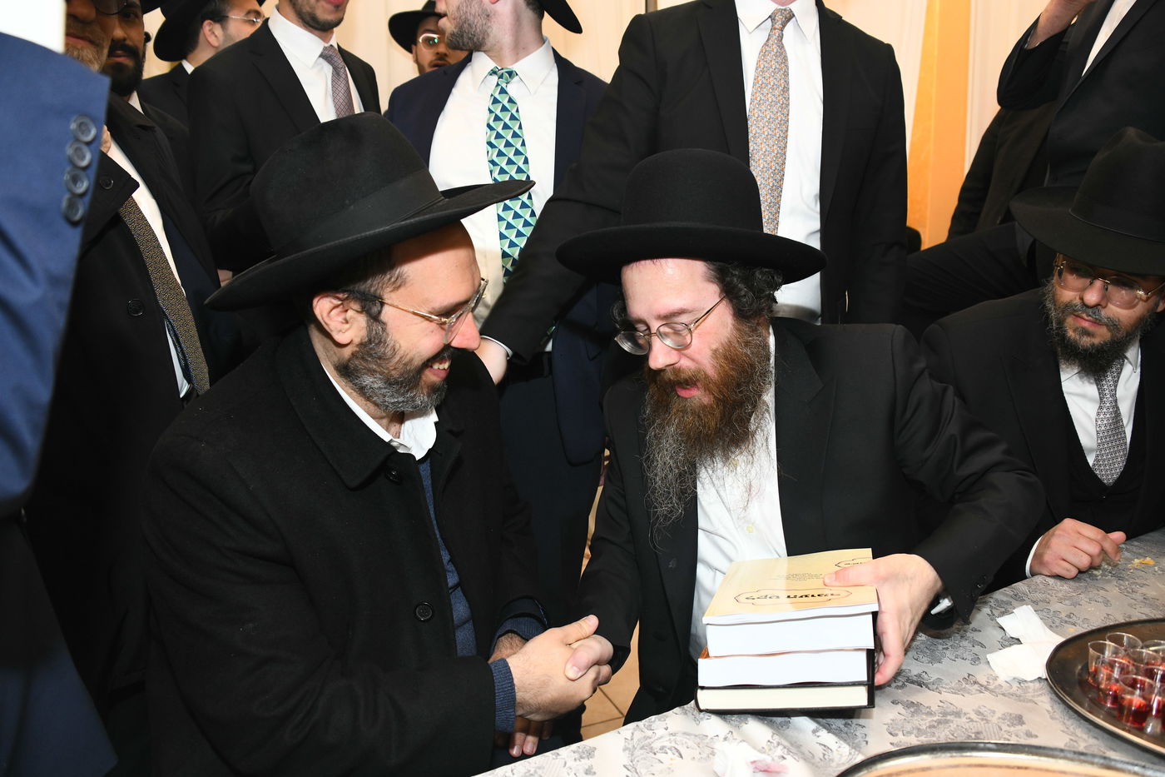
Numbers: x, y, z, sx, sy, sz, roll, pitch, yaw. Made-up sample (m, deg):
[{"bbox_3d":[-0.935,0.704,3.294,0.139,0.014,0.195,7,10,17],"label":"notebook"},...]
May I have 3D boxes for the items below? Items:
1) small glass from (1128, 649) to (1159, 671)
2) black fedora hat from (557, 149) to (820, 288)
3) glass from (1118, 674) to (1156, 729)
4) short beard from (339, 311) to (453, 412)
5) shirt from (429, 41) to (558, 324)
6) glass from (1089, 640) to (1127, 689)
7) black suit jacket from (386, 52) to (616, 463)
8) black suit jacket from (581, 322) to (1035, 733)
[{"bbox_3d":[0.579,0.295,0.936,0.037,0.039,0.037,0,13,0],"label":"small glass"},{"bbox_3d":[0.151,-0.243,1.240,0.370,0.150,0.385,2,-1,0],"label":"black fedora hat"},{"bbox_3d":[0.540,0.307,0.886,0.037,0.039,0.037,0,13,0],"label":"glass"},{"bbox_3d":[-0.206,-0.029,1.040,0.110,0.110,0.145,19,18,13],"label":"short beard"},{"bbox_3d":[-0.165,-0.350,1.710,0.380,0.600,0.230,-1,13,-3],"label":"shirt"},{"bbox_3d":[0.550,0.291,0.953,0.037,0.039,0.037,0,13,0],"label":"glass"},{"bbox_3d":[-0.150,-0.260,1.740,0.480,0.760,0.280,-1,13,-3],"label":"black suit jacket"},{"bbox_3d":[0.288,0.185,1.220,0.580,0.600,0.430,1,13,5],"label":"black suit jacket"}]

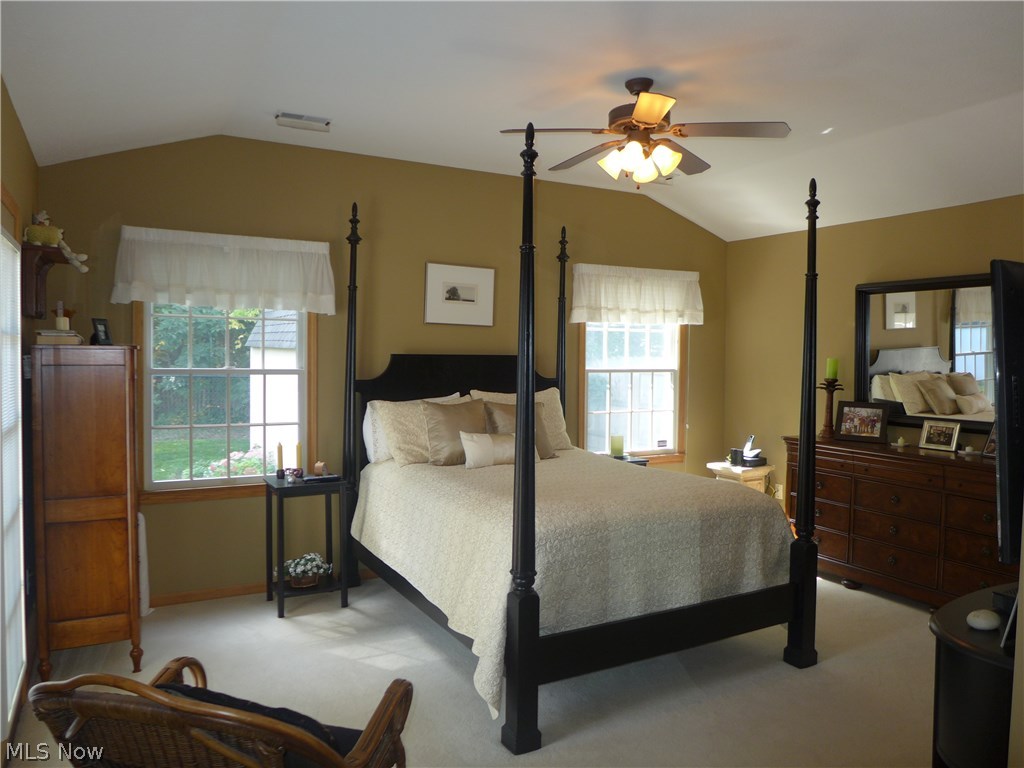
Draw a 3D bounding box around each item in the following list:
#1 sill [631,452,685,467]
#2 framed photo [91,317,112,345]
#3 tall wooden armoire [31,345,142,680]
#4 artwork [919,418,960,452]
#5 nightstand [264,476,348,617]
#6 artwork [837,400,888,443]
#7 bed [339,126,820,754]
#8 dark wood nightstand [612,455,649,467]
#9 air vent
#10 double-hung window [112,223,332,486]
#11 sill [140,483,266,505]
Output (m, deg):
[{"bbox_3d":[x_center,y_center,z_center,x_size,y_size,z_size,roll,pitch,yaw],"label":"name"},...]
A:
[{"bbox_3d":[0.957,0.622,5.575,1.060,0.070,0.080,-1,3,-28],"label":"sill"},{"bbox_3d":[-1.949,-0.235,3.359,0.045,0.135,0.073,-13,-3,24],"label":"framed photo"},{"bbox_3d":[-2.030,0.570,3.448,0.399,1.492,0.688,-1,3,-28],"label":"tall wooden armoire"},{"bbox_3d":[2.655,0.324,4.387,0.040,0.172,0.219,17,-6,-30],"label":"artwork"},{"bbox_3d":[-1.193,0.930,4.150,0.411,0.730,0.321,-1,3,-28],"label":"nightstand"},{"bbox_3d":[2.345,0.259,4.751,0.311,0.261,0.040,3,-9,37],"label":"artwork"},{"bbox_3d":[0.221,0.140,3.935,1.685,2.362,2.190,-1,3,-30],"label":"bed"},{"bbox_3d":[0.734,0.912,5.178,0.407,0.719,0.317,-1,3,-28],"label":"dark wood nightstand"},{"bbox_3d":[-1.134,-1.412,3.863,0.295,0.035,0.200,-1,3,-28],"label":"air vent"},{"bbox_3d":[-1.653,-0.128,4.171,1.160,1.470,0.130,-1,3,-28],"label":"double-hung window"},{"bbox_3d":[-1.652,0.643,4.203,1.040,0.068,0.080,-1,3,-28],"label":"sill"}]

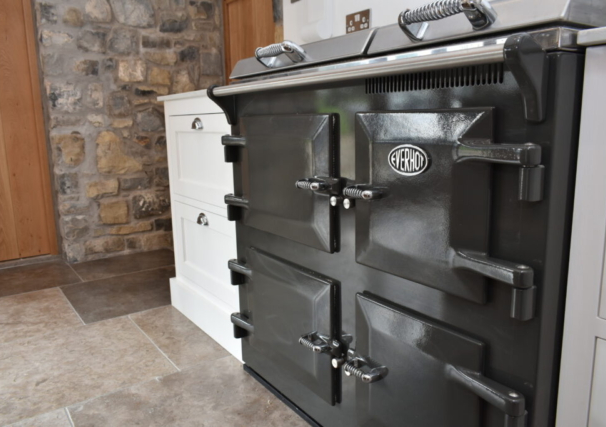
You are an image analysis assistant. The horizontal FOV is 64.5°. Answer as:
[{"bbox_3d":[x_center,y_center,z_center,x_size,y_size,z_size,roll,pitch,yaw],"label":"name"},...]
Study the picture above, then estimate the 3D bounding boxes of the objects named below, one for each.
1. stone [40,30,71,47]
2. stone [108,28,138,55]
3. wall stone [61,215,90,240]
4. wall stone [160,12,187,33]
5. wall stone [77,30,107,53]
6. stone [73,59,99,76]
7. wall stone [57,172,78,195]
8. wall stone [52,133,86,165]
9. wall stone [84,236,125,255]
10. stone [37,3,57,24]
[{"bbox_3d":[-1.368,-0.961,2.656,0.155,0.079,0.095,-9,13,-35],"label":"stone"},{"bbox_3d":[-1.081,-1.017,2.858,0.164,0.141,0.090,-8,13,-31],"label":"stone"},{"bbox_3d":[-1.354,0.077,2.852,0.139,0.145,0.095,-9,13,-35],"label":"wall stone"},{"bbox_3d":[-0.818,-1.185,2.997,0.172,0.110,0.090,-8,13,-31],"label":"wall stone"},{"bbox_3d":[-1.220,-0.987,2.774,0.154,0.115,0.090,-8,13,-31],"label":"wall stone"},{"bbox_3d":[-1.251,-0.833,2.765,0.130,0.092,0.095,-9,13,-35],"label":"stone"},{"bbox_3d":[-1.383,-0.179,2.812,0.099,0.124,0.090,-8,13,-31],"label":"wall stone"},{"bbox_3d":[-1.359,-0.368,2.769,0.167,0.183,0.095,-9,13,-35],"label":"wall stone"},{"bbox_3d":[-1.228,0.190,2.964,0.233,0.083,0.095,-9,13,-35],"label":"wall stone"},{"bbox_3d":[-1.393,-1.082,2.617,0.092,0.107,0.095,-9,13,-35],"label":"stone"}]

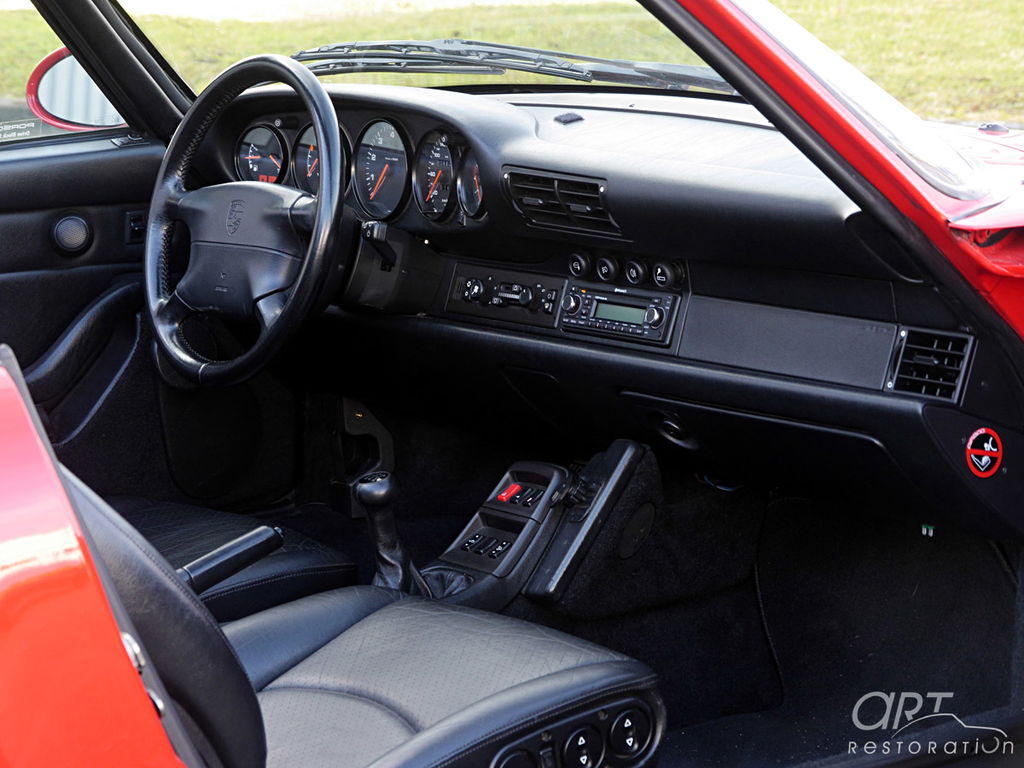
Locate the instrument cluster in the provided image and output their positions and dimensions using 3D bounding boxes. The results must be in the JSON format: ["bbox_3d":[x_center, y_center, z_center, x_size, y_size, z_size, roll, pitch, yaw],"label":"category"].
[{"bbox_3d":[-0.164,-0.248,3.707,0.070,0.122,0.520,2,5,-36],"label":"instrument cluster"}]

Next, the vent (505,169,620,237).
[{"bbox_3d":[0.058,-0.196,3.412,0.030,0.063,0.178,-35,25,-27],"label":"vent"}]

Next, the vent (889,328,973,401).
[{"bbox_3d":[0.401,-0.017,3.021,0.030,0.068,0.102,14,-2,-36],"label":"vent"}]

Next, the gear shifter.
[{"bbox_3d":[-0.121,0.162,3.319,0.065,0.150,0.056,-7,10,-35],"label":"gear shifter"}]

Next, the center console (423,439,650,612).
[{"bbox_3d":[0.021,0.153,3.380,0.200,0.185,0.185,-7,10,-35],"label":"center console"}]

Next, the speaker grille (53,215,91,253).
[{"bbox_3d":[-0.527,-0.180,3.823,0.046,0.046,0.012,-6,10,-30],"label":"speaker grille"}]

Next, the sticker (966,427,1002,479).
[{"bbox_3d":[0.432,0.063,2.920,0.003,0.047,0.047,0,6,-36],"label":"sticker"}]

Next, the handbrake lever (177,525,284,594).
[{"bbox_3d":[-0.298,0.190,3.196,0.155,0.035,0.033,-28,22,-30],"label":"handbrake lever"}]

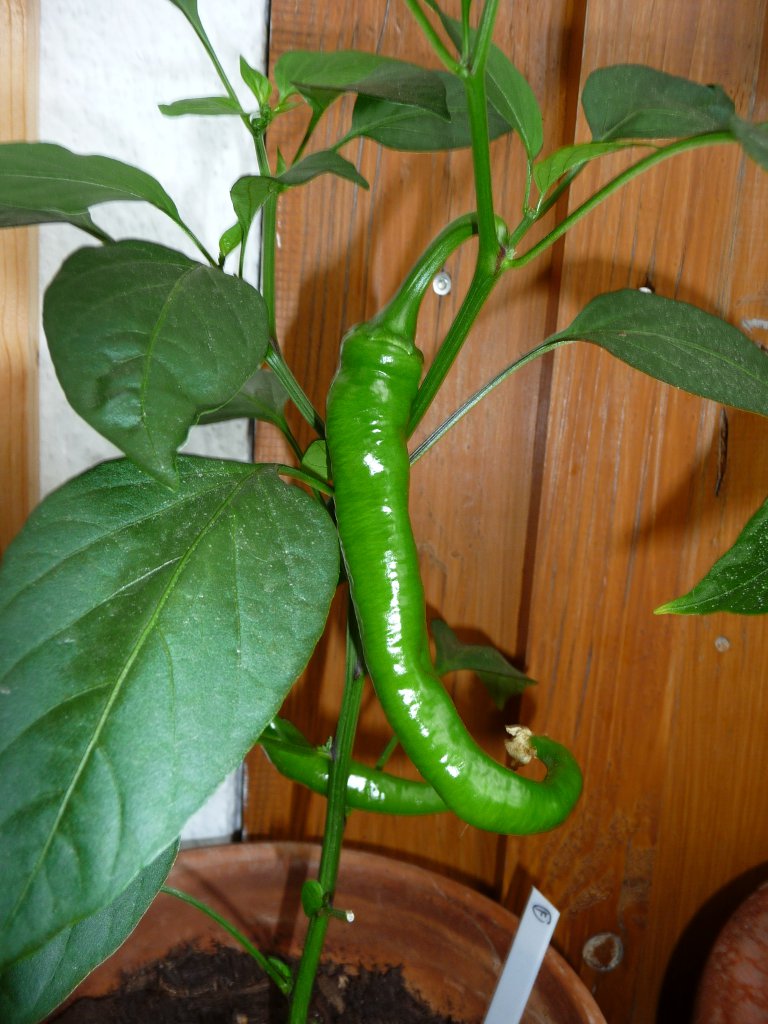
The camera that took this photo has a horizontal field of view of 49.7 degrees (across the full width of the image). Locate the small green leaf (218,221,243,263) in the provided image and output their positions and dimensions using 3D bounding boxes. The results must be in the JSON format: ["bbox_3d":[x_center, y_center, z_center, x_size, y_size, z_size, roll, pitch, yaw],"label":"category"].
[{"bbox_3d":[-0.053,-0.093,0.285,0.008,0.013,0.007,3,10,0],"label":"small green leaf"}]

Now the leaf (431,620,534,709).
[{"bbox_3d":[0.045,0.070,0.375,0.048,0.037,0.025,3,10,0],"label":"leaf"}]

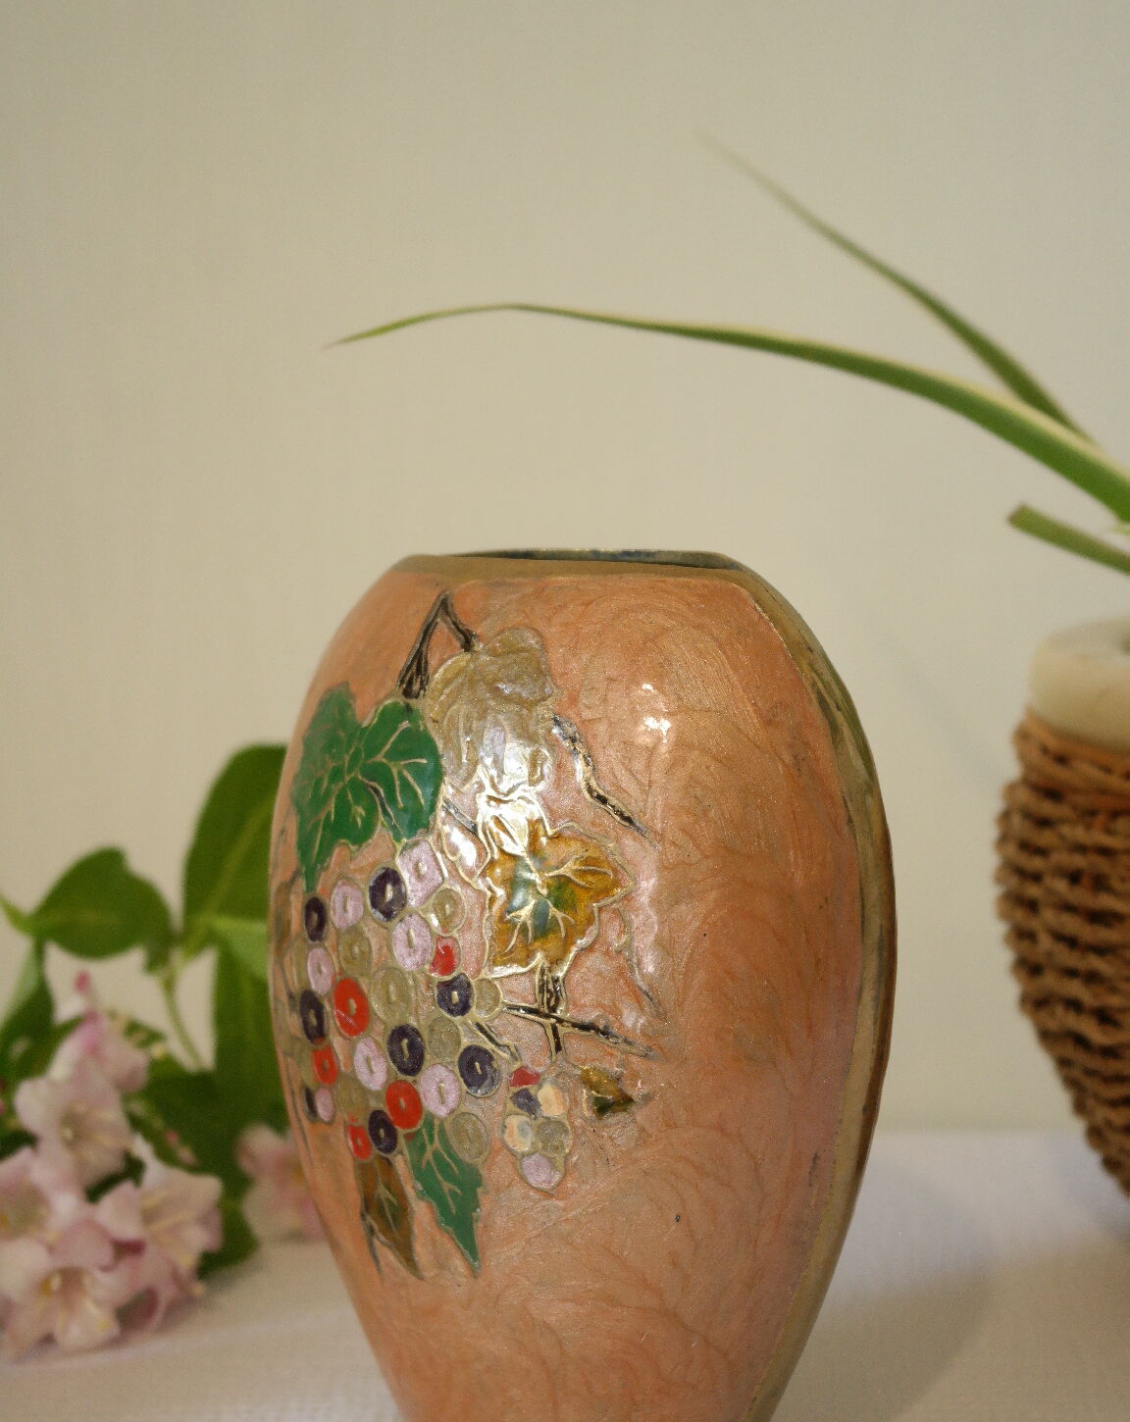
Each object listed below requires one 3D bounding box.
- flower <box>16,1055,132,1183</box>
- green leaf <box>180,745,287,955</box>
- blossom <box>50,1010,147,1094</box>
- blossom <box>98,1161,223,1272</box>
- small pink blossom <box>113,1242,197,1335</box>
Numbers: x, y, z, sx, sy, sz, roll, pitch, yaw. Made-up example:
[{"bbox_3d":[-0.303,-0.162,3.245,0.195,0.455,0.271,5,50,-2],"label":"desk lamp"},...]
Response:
[{"bbox_3d":[-0.116,0.097,0.765,0.028,0.030,0.024,0,7,3],"label":"flower"},{"bbox_3d":[-0.078,0.034,0.800,0.033,0.061,0.017,31,3,7],"label":"green leaf"},{"bbox_3d":[-0.111,0.082,0.775,0.023,0.023,0.024,-3,7,-21],"label":"blossom"},{"bbox_3d":[-0.095,0.118,0.762,0.028,0.026,0.025,-4,8,-27],"label":"blossom"},{"bbox_3d":[-0.096,0.136,0.762,0.020,0.022,0.022,0,7,0],"label":"small pink blossom"}]

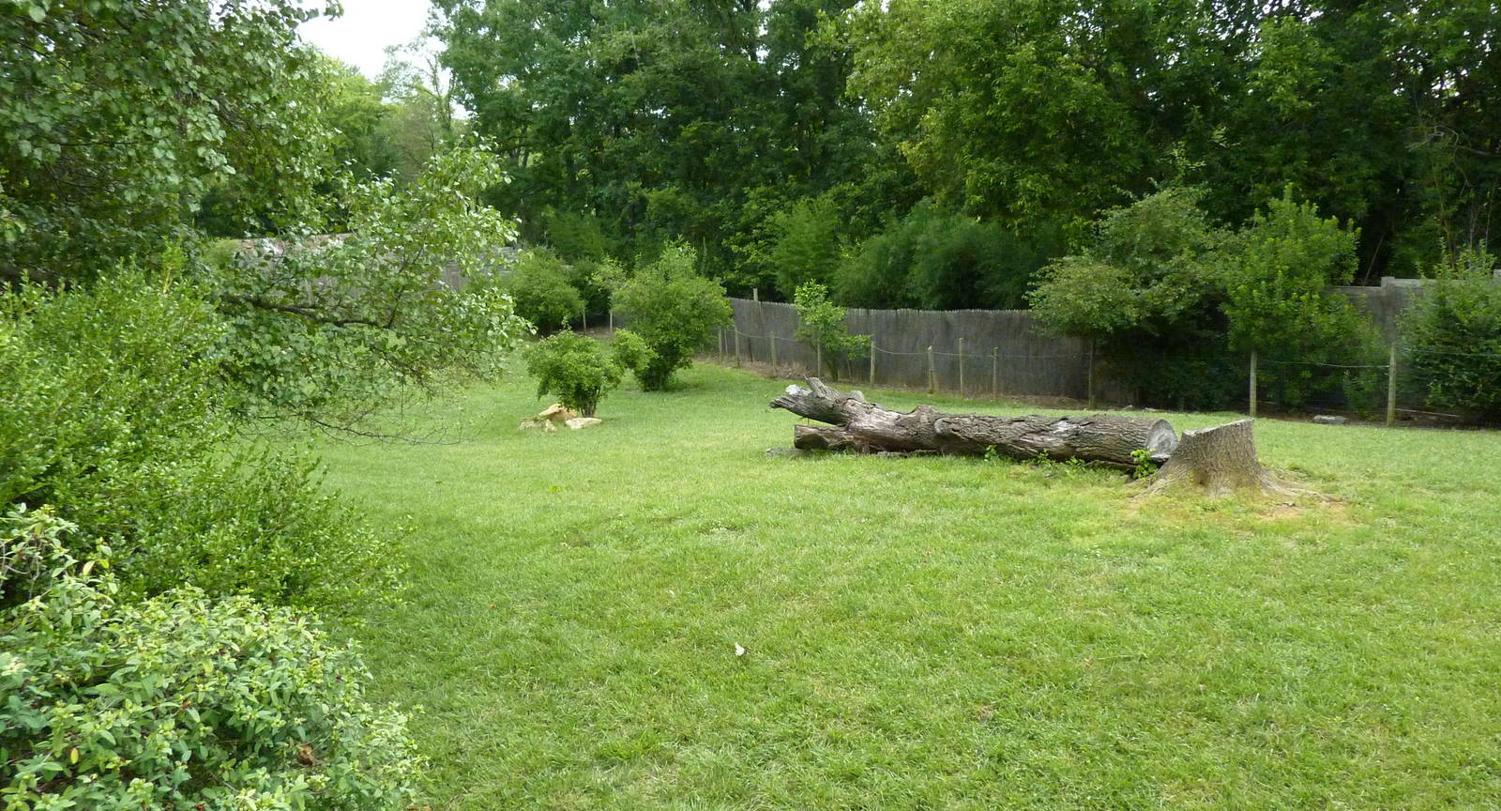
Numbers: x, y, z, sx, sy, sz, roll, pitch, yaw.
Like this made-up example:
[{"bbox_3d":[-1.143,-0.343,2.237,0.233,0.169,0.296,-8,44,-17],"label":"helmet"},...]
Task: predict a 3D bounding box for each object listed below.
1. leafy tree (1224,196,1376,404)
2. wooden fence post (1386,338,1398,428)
[{"bbox_3d":[8.189,-1.526,16.128,2.302,3.307,2.200,0,5,0],"label":"leafy tree"},{"bbox_3d":[8.665,-0.256,14.634,0.100,1.140,0.100,0,5,0],"label":"wooden fence post"}]

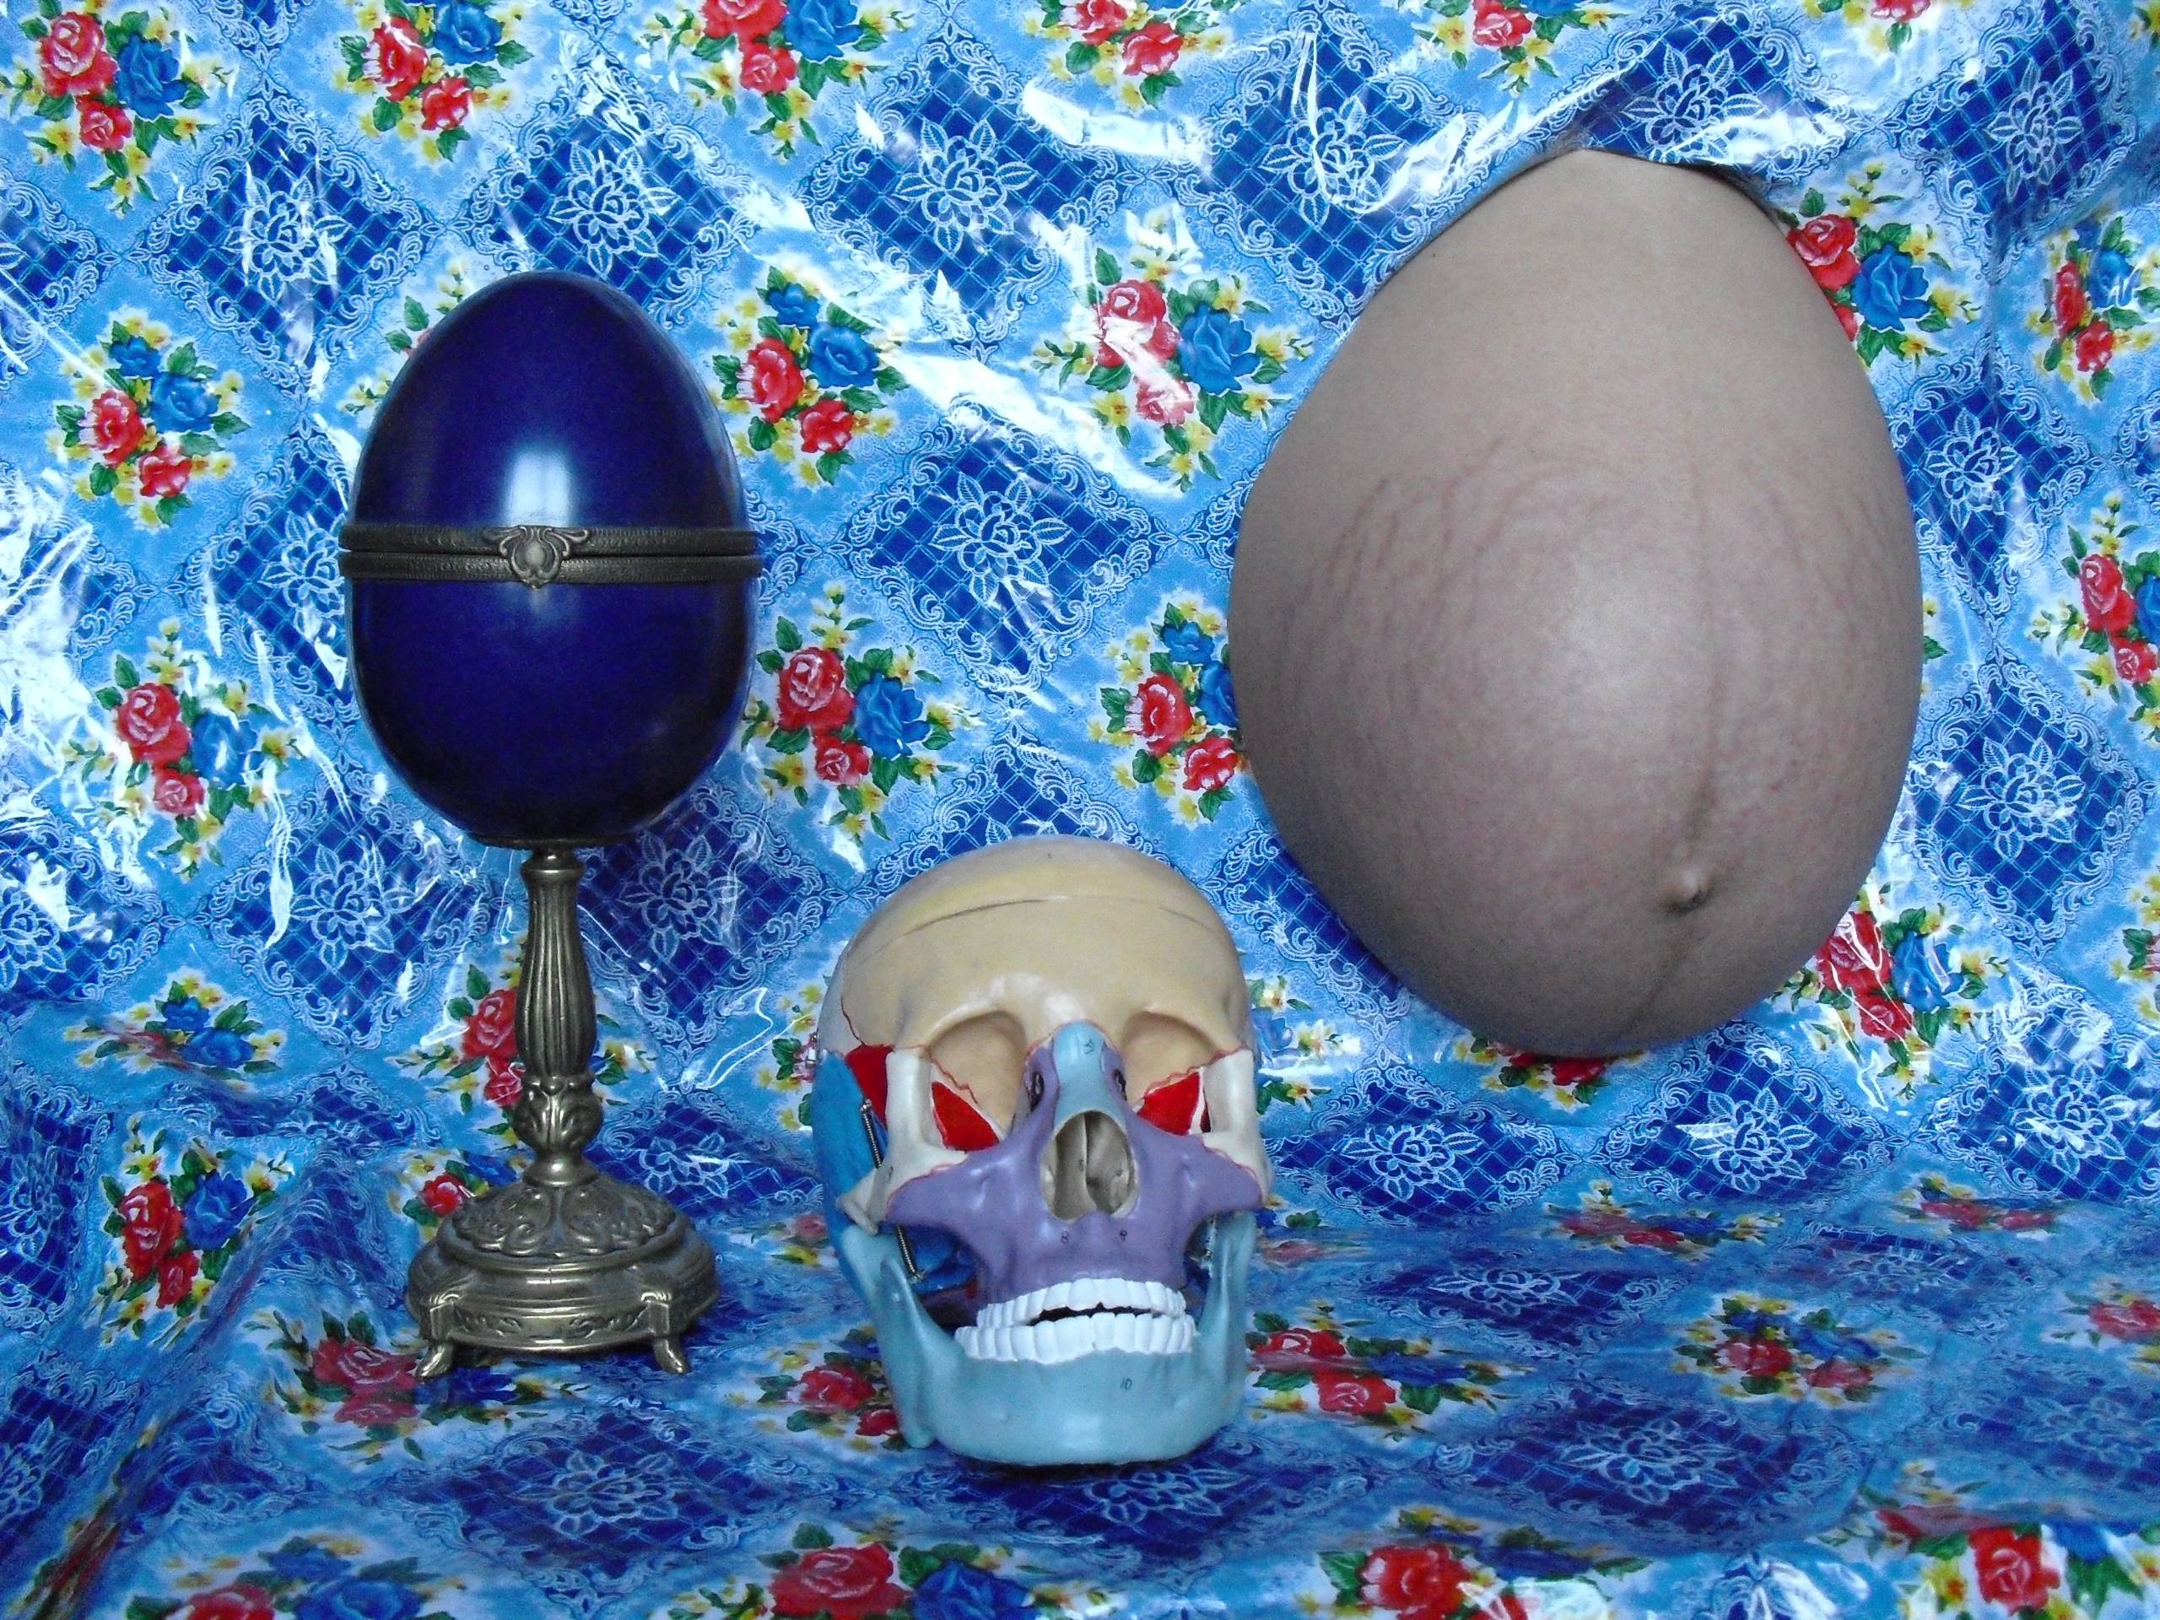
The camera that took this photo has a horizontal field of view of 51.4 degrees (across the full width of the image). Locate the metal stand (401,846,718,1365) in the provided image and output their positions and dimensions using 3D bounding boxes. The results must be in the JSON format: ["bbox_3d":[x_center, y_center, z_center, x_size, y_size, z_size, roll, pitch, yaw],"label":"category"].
[{"bbox_3d":[-0.166,0.090,0.718,0.100,0.157,0.100,-1,7,-6],"label":"metal stand"}]

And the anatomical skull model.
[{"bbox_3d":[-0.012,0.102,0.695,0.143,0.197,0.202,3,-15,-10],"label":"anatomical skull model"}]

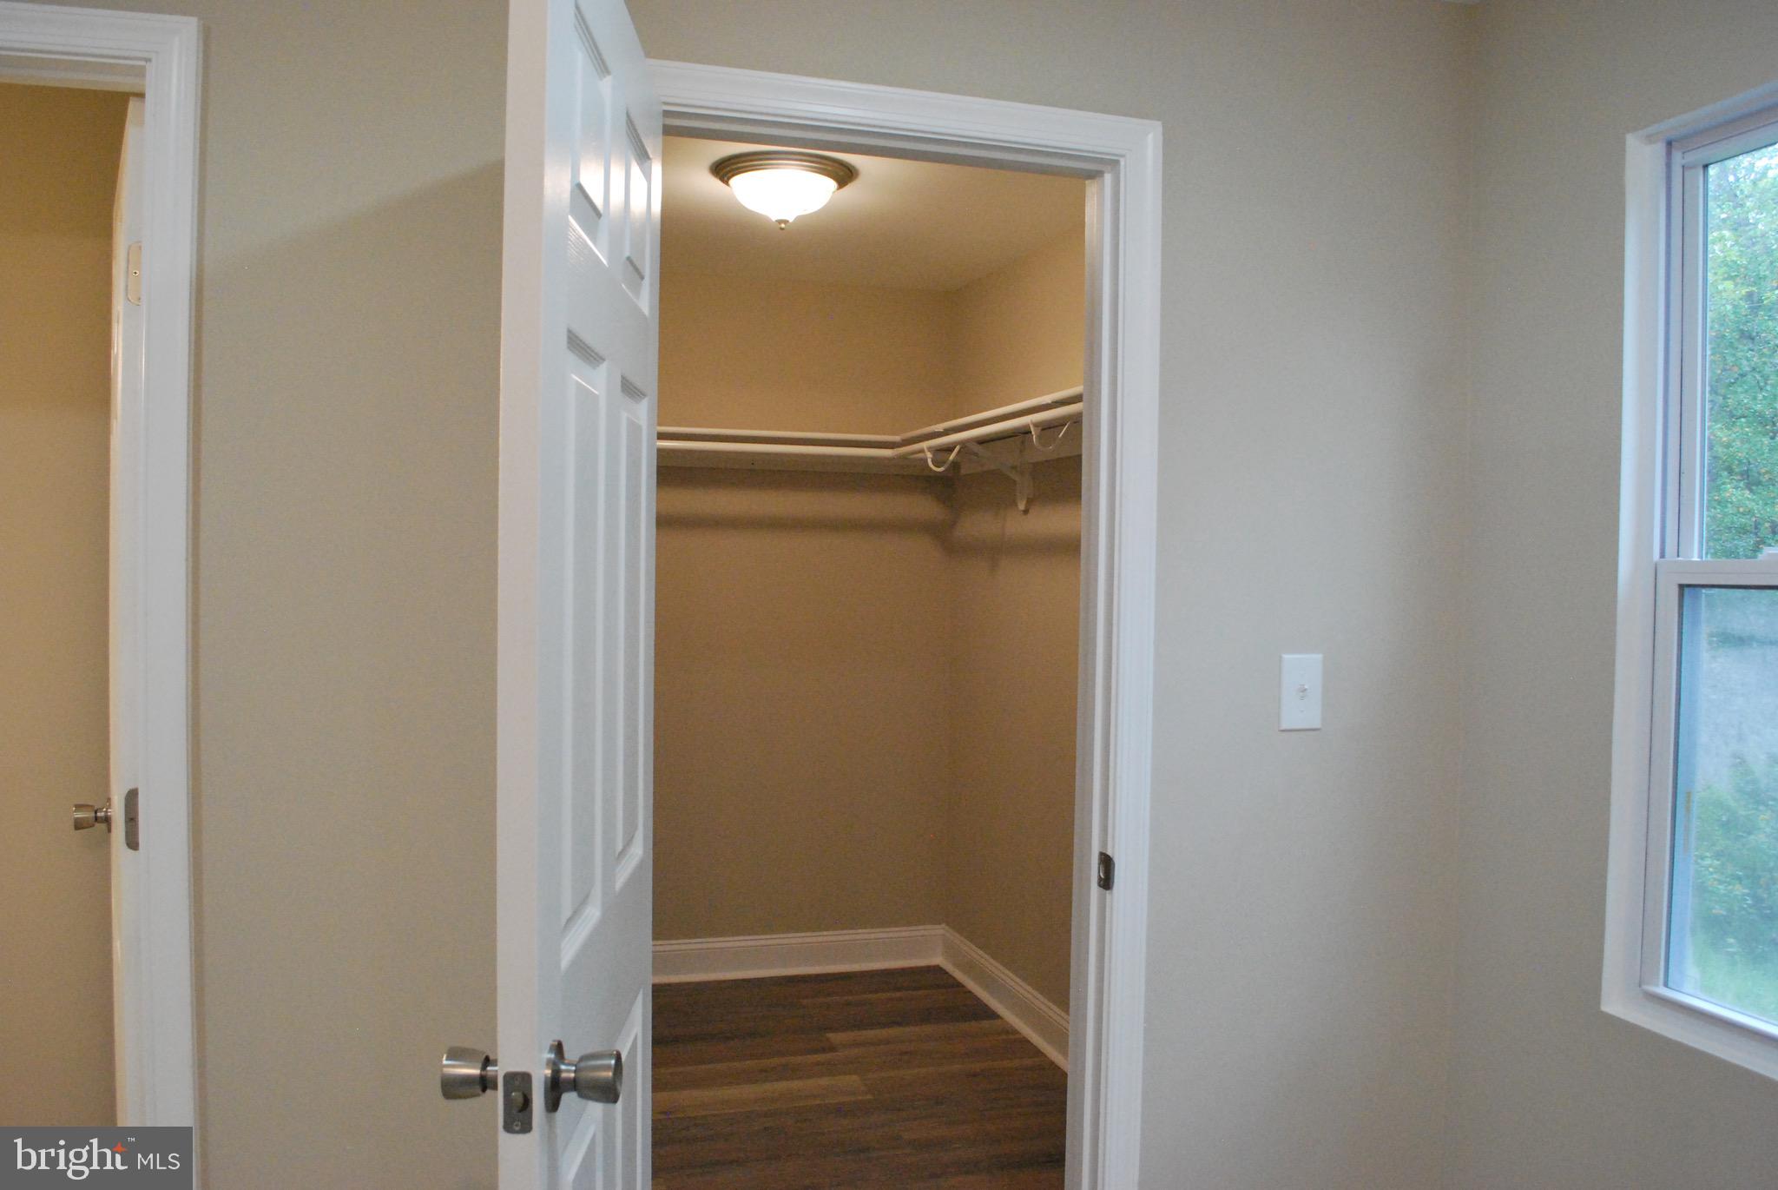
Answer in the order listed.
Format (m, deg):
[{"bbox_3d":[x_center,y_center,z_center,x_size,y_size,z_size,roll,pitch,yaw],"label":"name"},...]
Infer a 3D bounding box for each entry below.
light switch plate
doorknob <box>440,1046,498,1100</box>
[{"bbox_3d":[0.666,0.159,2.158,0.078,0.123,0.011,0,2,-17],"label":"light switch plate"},{"bbox_3d":[-0.372,0.438,1.214,0.063,0.060,0.060,1,2,-2],"label":"doorknob"}]

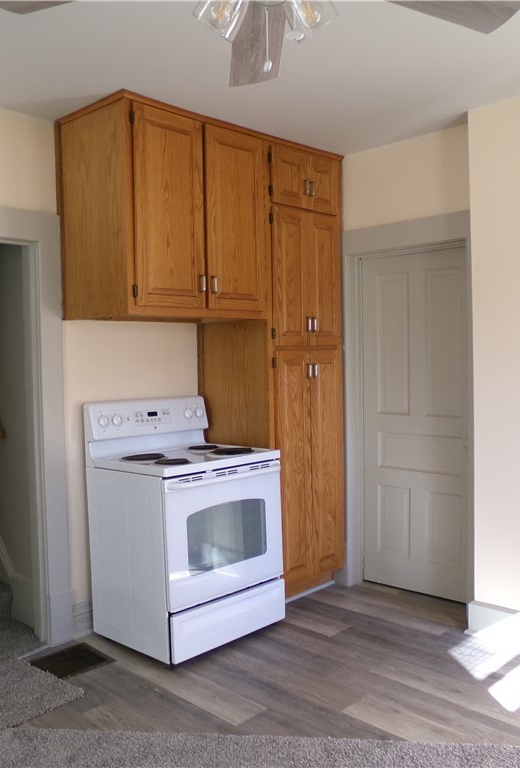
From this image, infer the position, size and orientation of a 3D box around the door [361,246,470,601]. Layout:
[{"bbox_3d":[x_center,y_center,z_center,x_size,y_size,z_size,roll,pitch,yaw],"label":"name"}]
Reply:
[{"bbox_3d":[0.890,0.229,4.091,0.689,1.953,0.040,1,3,42],"label":"door"}]

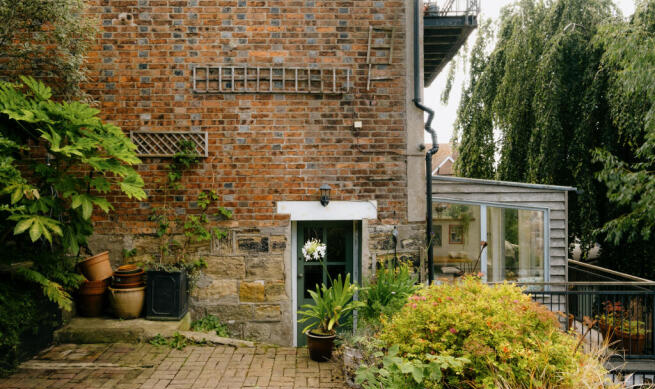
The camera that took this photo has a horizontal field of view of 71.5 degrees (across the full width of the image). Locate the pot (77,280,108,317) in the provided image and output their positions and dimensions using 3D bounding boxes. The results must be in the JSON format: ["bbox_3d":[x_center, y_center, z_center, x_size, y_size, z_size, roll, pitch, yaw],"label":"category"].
[{"bbox_3d":[-2.590,1.165,5.025,0.333,0.343,0.333,-1,0,-2],"label":"pot"}]

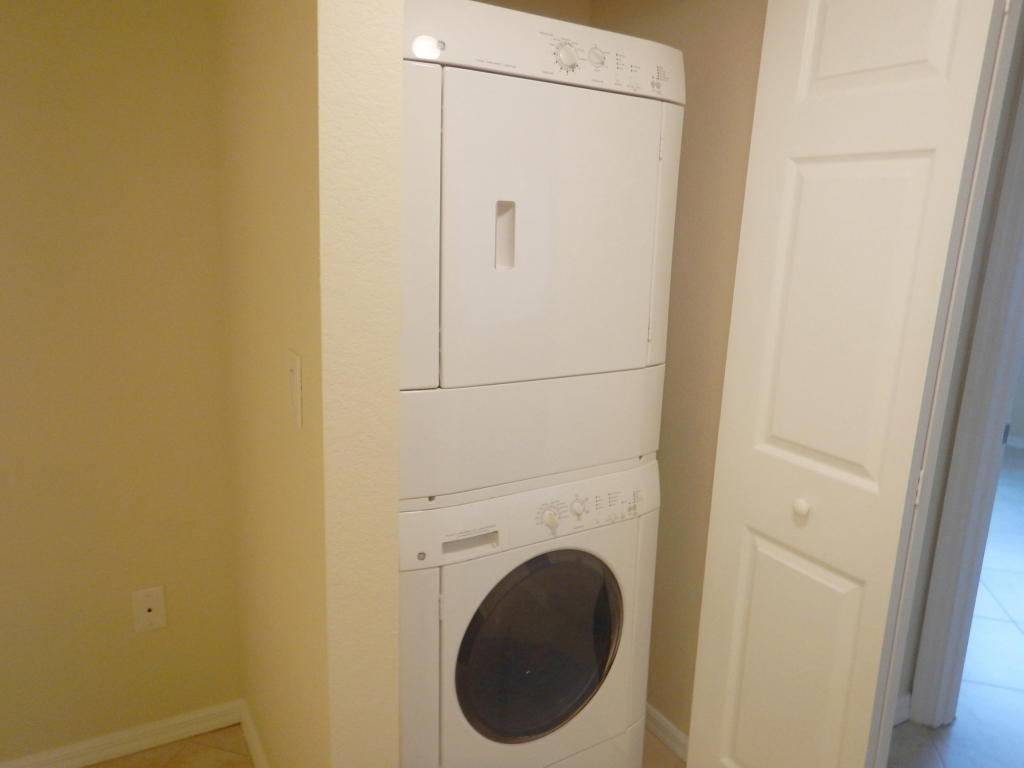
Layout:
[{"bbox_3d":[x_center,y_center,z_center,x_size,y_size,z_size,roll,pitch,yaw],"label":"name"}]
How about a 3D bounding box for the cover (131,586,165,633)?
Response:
[{"bbox_3d":[-0.939,0.585,1.841,0.071,0.116,0.009,-5,14,-30],"label":"cover"}]

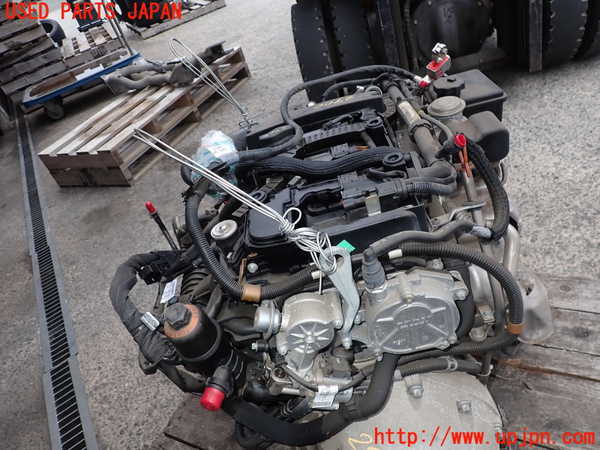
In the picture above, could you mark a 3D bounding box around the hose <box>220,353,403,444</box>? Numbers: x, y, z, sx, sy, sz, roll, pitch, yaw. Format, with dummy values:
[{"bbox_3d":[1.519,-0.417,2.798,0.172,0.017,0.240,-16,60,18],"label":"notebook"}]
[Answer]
[{"bbox_3d":[0.023,0.221,0.554,0.240,0.088,0.089,-21,36,-3],"label":"hose"}]

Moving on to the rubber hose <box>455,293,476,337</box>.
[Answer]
[{"bbox_3d":[0.240,0.129,0.625,0.036,0.079,0.040,-14,36,7],"label":"rubber hose"}]

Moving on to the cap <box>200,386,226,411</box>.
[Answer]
[{"bbox_3d":[-0.114,0.228,0.570,0.031,0.031,0.030,25,51,0],"label":"cap"}]

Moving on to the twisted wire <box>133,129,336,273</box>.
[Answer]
[{"bbox_3d":[-0.099,-0.055,0.596,0.388,0.054,0.041,32,56,20],"label":"twisted wire"}]

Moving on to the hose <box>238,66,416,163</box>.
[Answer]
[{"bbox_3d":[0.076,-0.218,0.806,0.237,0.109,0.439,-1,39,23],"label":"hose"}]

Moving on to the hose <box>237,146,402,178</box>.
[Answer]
[{"bbox_3d":[0.023,-0.094,0.646,0.272,0.029,0.064,-1,39,13],"label":"hose"}]

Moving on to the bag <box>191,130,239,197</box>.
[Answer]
[{"bbox_3d":[-0.138,-0.101,0.700,0.080,0.085,0.080,-14,36,7],"label":"bag"}]

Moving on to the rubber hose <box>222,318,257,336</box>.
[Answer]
[{"bbox_3d":[-0.082,0.139,0.588,0.061,0.025,0.025,-2,38,8],"label":"rubber hose"}]

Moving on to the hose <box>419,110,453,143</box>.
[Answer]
[{"bbox_3d":[0.246,-0.179,0.774,0.028,0.013,0.090,-28,62,-13],"label":"hose"}]

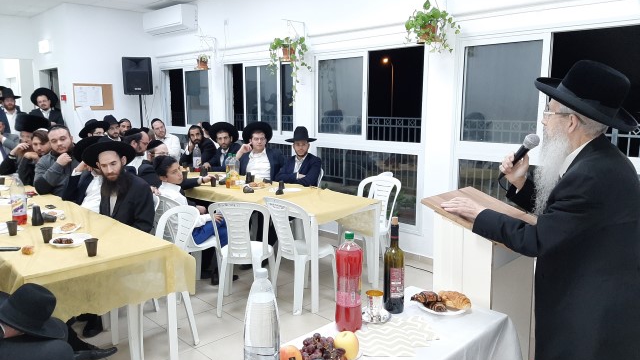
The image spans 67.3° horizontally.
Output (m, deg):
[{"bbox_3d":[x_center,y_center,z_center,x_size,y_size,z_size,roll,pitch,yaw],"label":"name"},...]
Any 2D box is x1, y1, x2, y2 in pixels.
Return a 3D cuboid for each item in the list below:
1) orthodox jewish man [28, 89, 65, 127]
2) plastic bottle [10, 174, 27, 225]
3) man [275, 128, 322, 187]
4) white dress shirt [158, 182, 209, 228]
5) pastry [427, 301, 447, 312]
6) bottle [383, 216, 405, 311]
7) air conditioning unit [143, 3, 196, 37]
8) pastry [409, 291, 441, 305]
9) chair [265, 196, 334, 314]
[{"bbox_3d":[-3.692,-0.358,6.614,0.520,1.740,0.360,-7,11,-36],"label":"orthodox jewish man"},{"bbox_3d":[-2.050,0.130,3.259,0.095,0.325,0.095,-6,11,-32],"label":"plastic bottle"},{"bbox_3d":[-0.243,0.130,4.920,0.500,1.310,0.760,6,11,35],"label":"man"},{"bbox_3d":[-1.088,0.257,3.881,0.350,0.450,0.400,-5,10,-27],"label":"white dress shirt"},{"bbox_3d":[0.421,0.459,1.746,0.055,0.045,0.085,-4,10,-23],"label":"pastry"},{"bbox_3d":[0.271,0.307,1.722,0.074,0.340,0.074,1,9,9],"label":"bottle"},{"bbox_3d":[-2.284,-2.405,7.308,1.120,0.330,0.240,9,12,43],"label":"air conditioning unit"},{"bbox_3d":[0.395,0.437,1.789,0.115,0.045,0.058,0,9,5],"label":"pastry"},{"bbox_3d":[-0.153,0.546,3.717,0.490,0.820,0.450,-8,12,-39],"label":"chair"}]

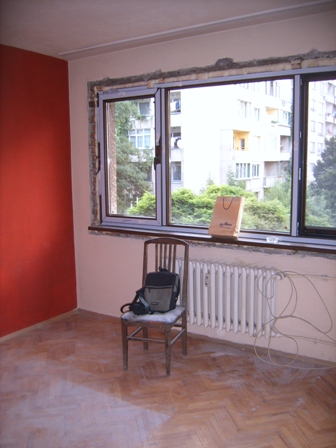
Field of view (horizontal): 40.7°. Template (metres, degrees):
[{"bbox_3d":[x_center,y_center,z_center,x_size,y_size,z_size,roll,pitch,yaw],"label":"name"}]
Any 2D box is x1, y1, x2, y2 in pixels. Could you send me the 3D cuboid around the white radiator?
[{"bbox_3d":[0.422,0.618,3.914,1.041,0.573,0.146,4,9,31],"label":"white radiator"}]

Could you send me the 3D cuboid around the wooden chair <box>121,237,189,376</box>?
[{"bbox_3d":[-0.086,0.624,3.598,0.403,0.969,0.506,2,8,20],"label":"wooden chair"}]

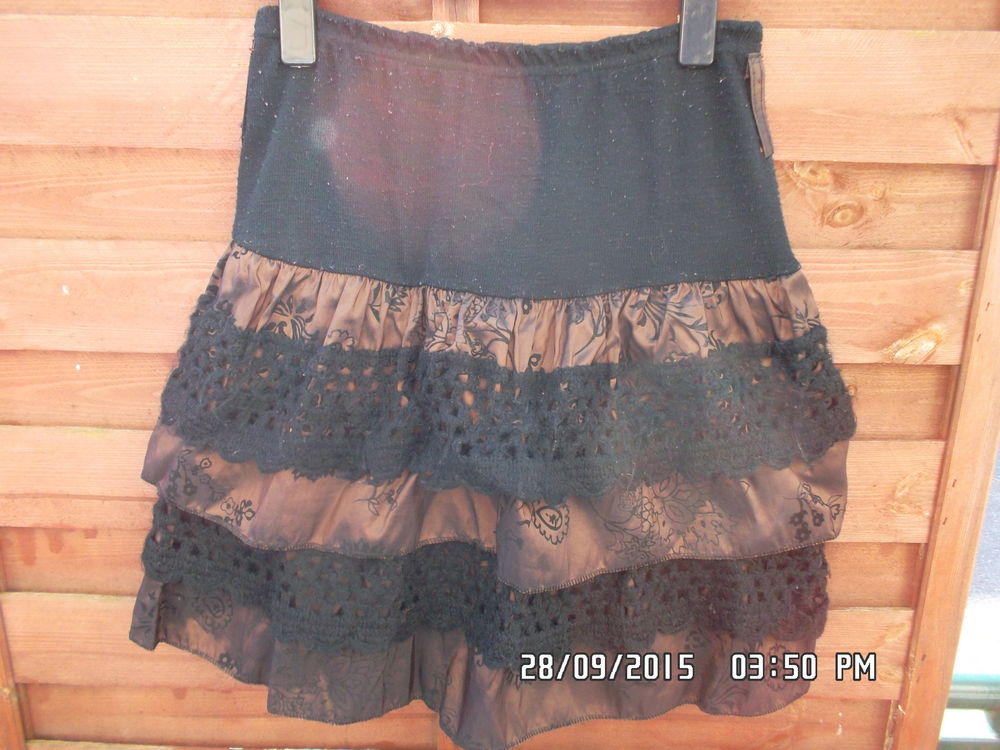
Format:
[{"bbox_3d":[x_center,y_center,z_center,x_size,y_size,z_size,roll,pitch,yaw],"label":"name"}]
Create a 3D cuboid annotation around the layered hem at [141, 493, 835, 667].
[{"bbox_3d":[-0.010,0.168,0.671,0.572,0.139,0.075,1,16,0],"label":"layered hem"}]

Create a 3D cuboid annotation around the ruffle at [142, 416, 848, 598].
[{"bbox_3d":[-0.002,0.103,0.653,0.567,0.131,0.075,1,16,0],"label":"ruffle"}]

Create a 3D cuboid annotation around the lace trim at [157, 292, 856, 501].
[{"bbox_3d":[0.005,0.015,0.628,0.543,0.153,0.075,1,16,0],"label":"lace trim"}]

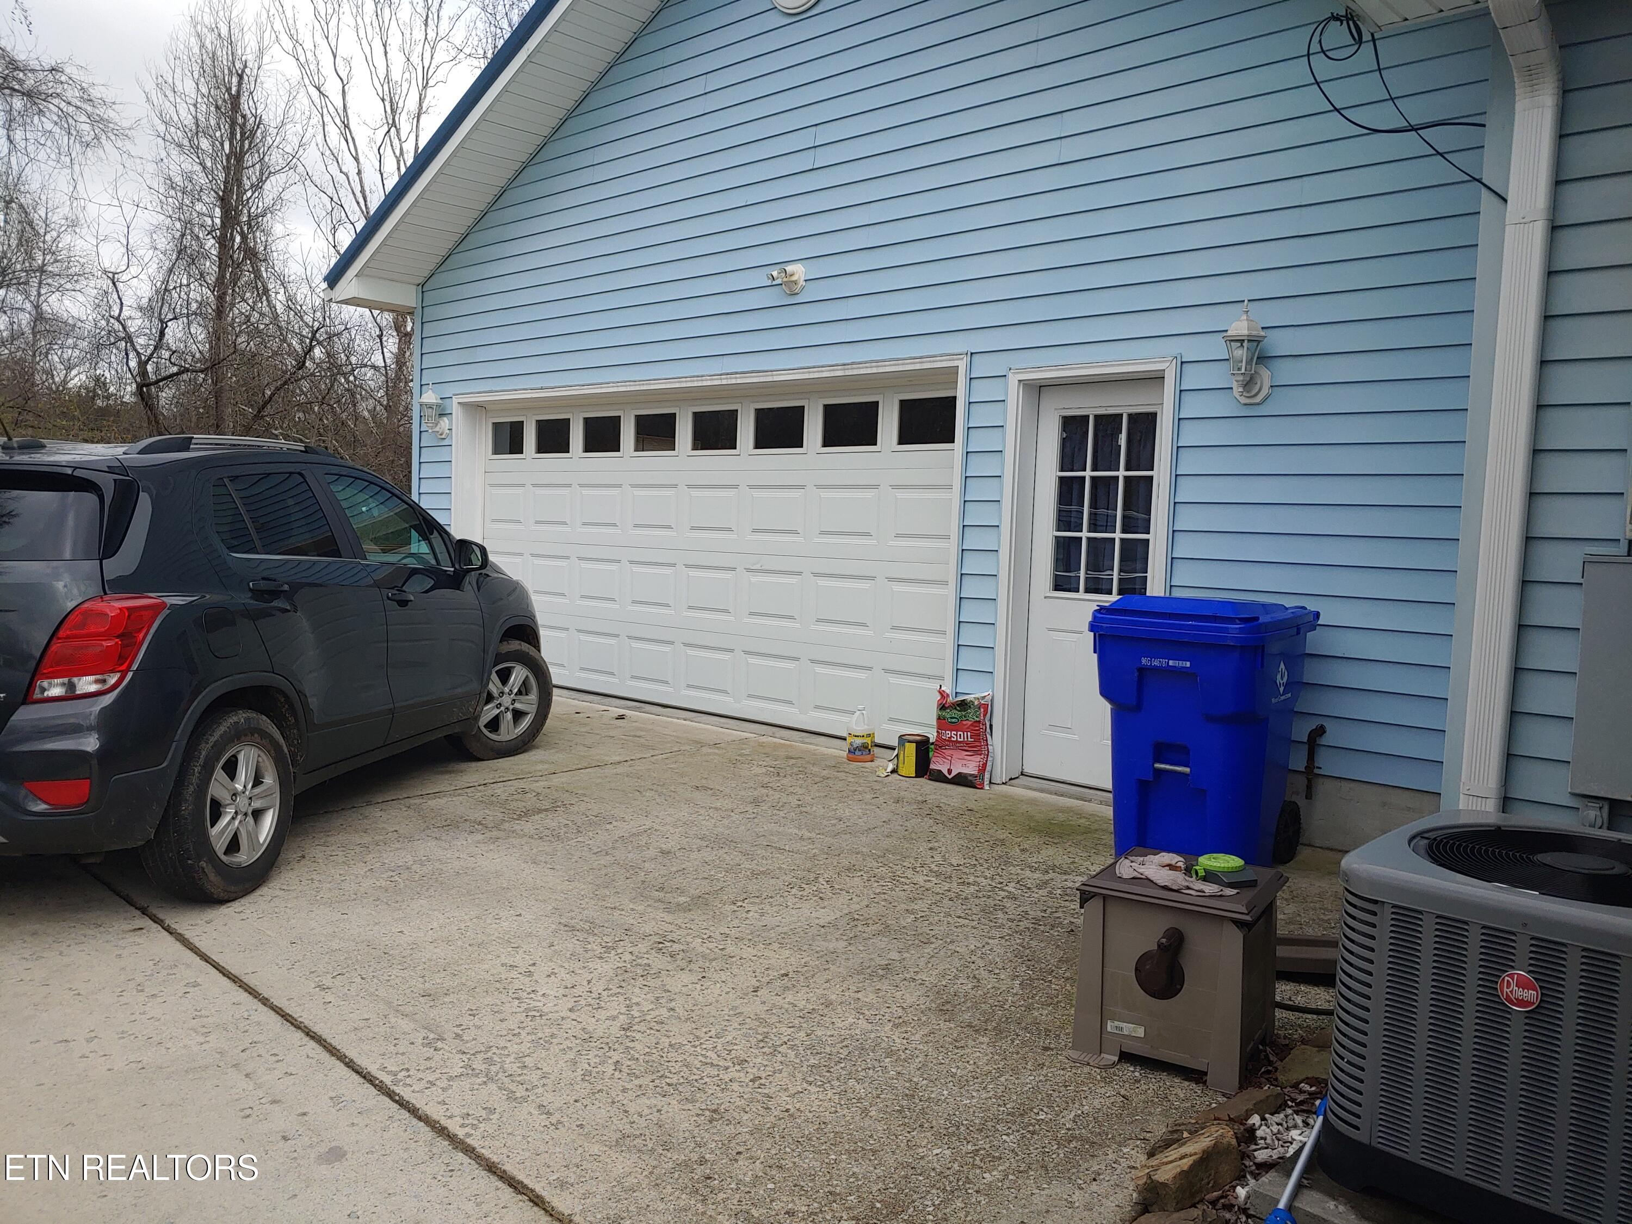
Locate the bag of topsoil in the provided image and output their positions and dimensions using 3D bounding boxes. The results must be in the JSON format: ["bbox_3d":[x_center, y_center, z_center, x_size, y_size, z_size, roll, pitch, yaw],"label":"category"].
[{"bbox_3d":[0.765,0.649,6.238,0.349,0.493,0.132,6,5,41],"label":"bag of topsoil"}]

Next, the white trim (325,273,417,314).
[{"bbox_3d":[-3.637,-2.643,9.750,0.364,0.212,0.546,6,5,41],"label":"white trim"}]

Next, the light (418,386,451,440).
[{"bbox_3d":[-3.094,-1.621,9.523,0.197,0.417,0.223,6,5,41],"label":"light"}]

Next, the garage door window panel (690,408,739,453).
[{"bbox_3d":[-0.671,-1.204,7.828,0.433,0.256,0.030,6,5,41],"label":"garage door window panel"}]

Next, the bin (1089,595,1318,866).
[{"bbox_3d":[1.563,0.490,4.734,0.673,1.083,0.870,5,5,35],"label":"bin"}]

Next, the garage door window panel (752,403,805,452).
[{"bbox_3d":[-0.232,-1.160,7.444,0.429,0.255,0.030,6,5,41],"label":"garage door window panel"}]

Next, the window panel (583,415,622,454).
[{"bbox_3d":[-1.561,-1.292,8.606,0.435,0.258,0.030,6,5,41],"label":"window panel"}]

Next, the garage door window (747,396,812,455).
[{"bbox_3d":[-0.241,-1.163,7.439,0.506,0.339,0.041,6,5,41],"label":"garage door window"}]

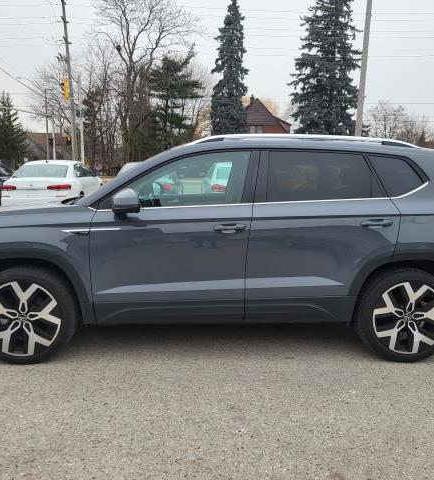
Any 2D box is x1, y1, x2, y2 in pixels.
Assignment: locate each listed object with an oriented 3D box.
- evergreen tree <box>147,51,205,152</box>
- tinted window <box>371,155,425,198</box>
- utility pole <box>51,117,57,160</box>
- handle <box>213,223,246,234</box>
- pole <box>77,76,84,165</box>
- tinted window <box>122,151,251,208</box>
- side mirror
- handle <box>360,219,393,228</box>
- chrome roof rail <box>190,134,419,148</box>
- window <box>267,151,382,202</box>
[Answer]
[{"bbox_3d":[-3.534,-10.552,40.840,4.660,10.568,4.660,0,9,-3],"label":"evergreen tree"},{"bbox_3d":[1.245,-0.438,3.314,0.390,0.320,0.060,0,-14,-1],"label":"tinted window"},{"bbox_3d":[-16.947,-9.939,50.468,0.270,5.890,0.270,0,9,-3],"label":"utility pole"},{"bbox_3d":[0.091,-0.080,3.229,0.230,0.065,0.060,0,9,-3],"label":"handle"},{"bbox_3d":[-11.945,-9.807,41.984,0.300,8.592,0.300,0,9,0],"label":"pole"},{"bbox_3d":[-0.210,-0.419,3.264,0.920,0.410,0.070,0,-12,-1],"label":"tinted window"},{"bbox_3d":[-0.593,-0.242,3.149,0.150,0.180,0.240,0,9,-3],"label":"side mirror"},{"bbox_3d":[1.067,-0.108,3.211,0.220,0.055,0.060,0,9,-1],"label":"handle"},{"bbox_3d":[0.643,-0.701,3.470,1.679,0.100,0.070,0,9,-3],"label":"chrome roof rail"},{"bbox_3d":[0.757,-0.440,3.355,0.820,0.380,0.030,0,-9,-3],"label":"window"}]

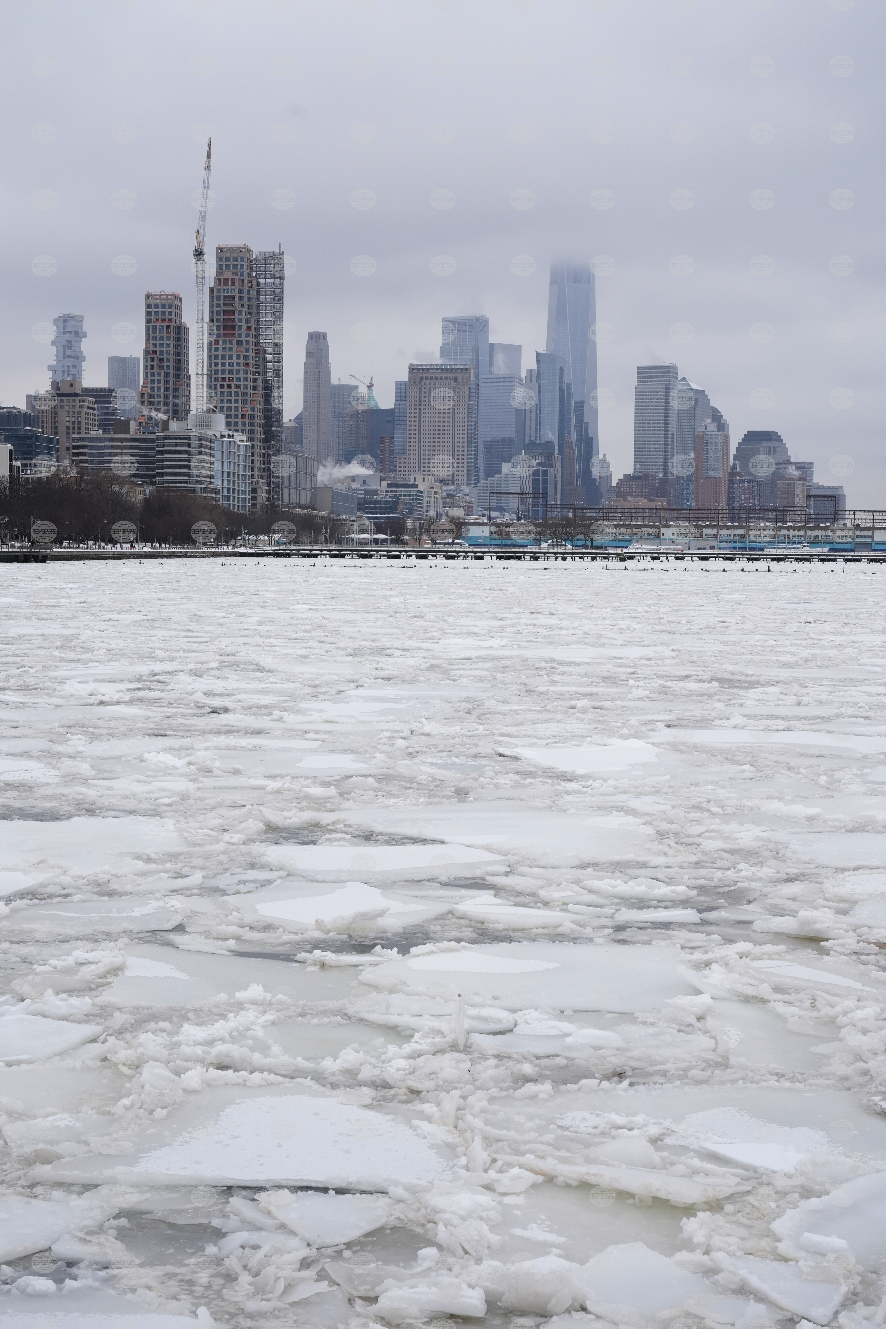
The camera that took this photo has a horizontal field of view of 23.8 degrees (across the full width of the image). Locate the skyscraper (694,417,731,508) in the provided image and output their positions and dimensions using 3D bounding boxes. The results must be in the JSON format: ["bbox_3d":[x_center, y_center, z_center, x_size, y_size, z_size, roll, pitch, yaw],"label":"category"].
[{"bbox_3d":[303.920,-202.110,2377.040,32.000,139.000,27.000,2,4,28],"label":"skyscraper"}]

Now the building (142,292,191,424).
[{"bbox_3d":[-134.440,-118.680,1021.920,19.500,119.500,22.500,1,3,5],"label":"building"}]

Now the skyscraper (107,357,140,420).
[{"bbox_3d":[-463.625,-311.453,3072.110,36.000,269.000,31.000,2,4,31],"label":"skyscraper"}]

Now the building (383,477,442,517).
[{"bbox_3d":[-23.539,-120.618,1645.775,40.000,53.400,40.000,1,3,13],"label":"building"}]

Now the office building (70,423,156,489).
[{"bbox_3d":[-133.630,-72.870,855.300,32.000,47.500,21.000,1,3,6],"label":"office building"}]

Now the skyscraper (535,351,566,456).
[{"bbox_3d":[132.568,-267.858,2588.824,32.000,238.000,26.000,2,4,28],"label":"skyscraper"}]

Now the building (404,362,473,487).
[{"bbox_3d":[-3.900,-196.100,1976.940,58.000,166.000,45.000,1,3,8],"label":"building"}]

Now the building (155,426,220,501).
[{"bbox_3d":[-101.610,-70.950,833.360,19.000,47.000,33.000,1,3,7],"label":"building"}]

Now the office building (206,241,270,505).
[{"bbox_3d":[-99.340,-128.930,1016.290,24.500,141.500,25.000,1,3,5],"label":"office building"}]

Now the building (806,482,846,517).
[{"bbox_3d":[482.000,-185.440,2652.790,44.000,78.000,78.000,1,3,14],"label":"building"}]

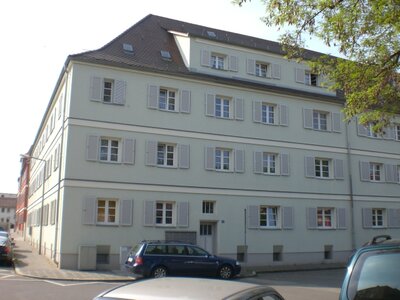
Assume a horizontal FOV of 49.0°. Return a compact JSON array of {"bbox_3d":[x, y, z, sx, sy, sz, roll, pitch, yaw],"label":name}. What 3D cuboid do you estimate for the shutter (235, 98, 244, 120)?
[{"bbox_3d":[2.292,-2.371,25.517,0.610,1.370,0.050,5,-12,-24],"label":"shutter"}]

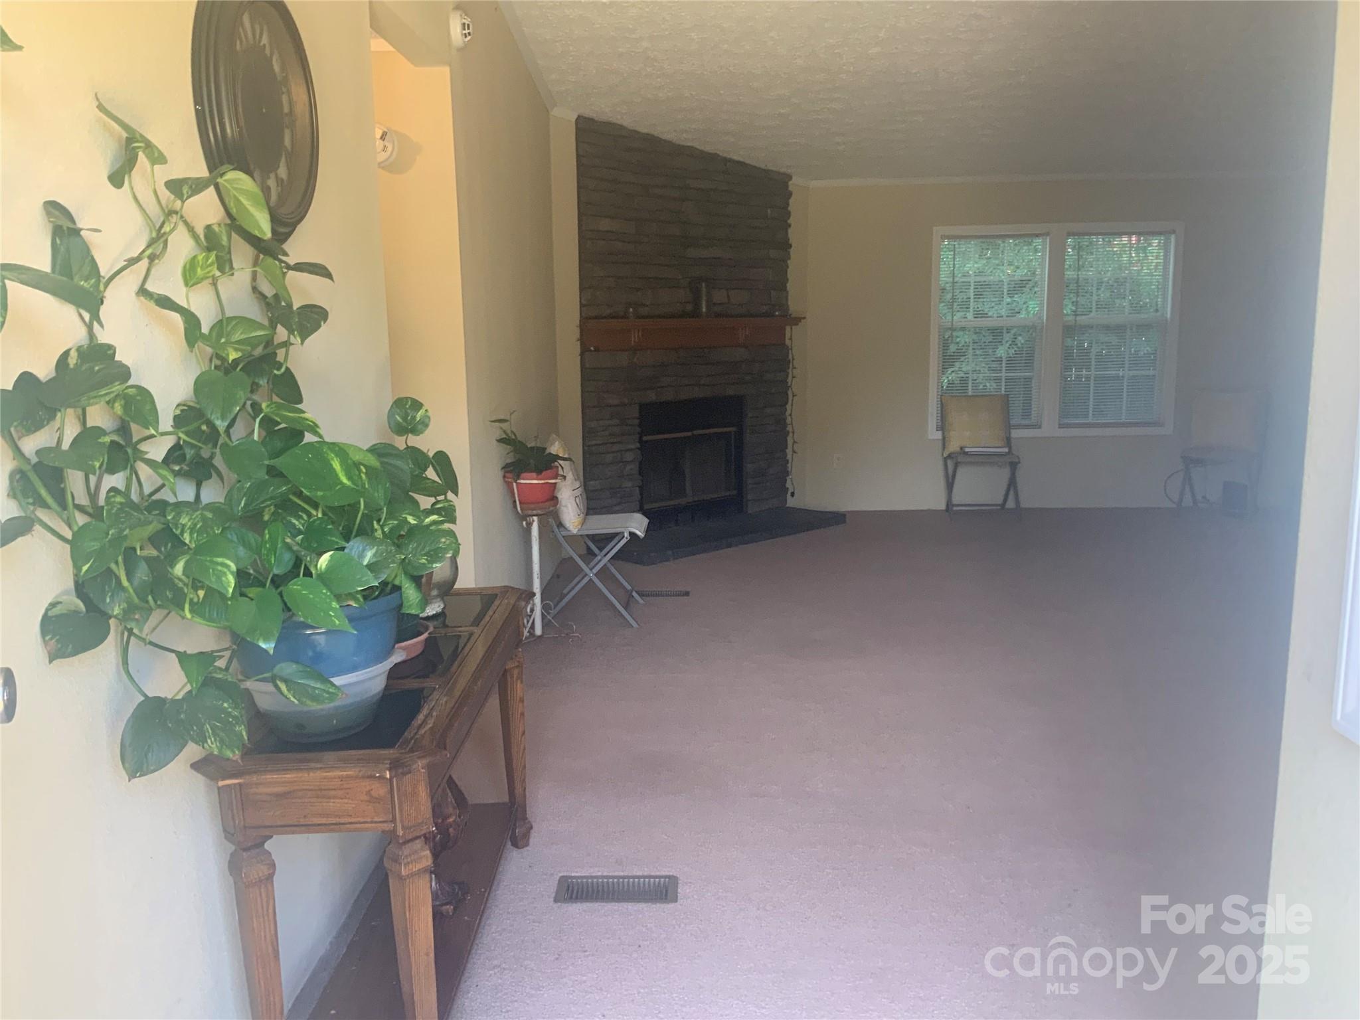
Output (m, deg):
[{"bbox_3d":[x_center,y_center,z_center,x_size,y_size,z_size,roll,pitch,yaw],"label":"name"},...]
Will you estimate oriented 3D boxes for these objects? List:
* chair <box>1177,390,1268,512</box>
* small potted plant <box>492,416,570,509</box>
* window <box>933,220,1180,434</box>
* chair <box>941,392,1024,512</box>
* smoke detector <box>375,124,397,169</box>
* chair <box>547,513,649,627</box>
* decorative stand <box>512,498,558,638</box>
[{"bbox_3d":[3.723,-0.386,7.791,0.480,0.830,0.480,5,11,33],"label":"chair"},{"bbox_3d":[-0.620,-0.198,4.819,0.310,0.410,0.330,-1,9,2],"label":"small potted plant"},{"bbox_3d":[2.617,-1.244,7.969,1.710,1.460,0.090,-1,9,2],"label":"window"},{"bbox_3d":[2.083,-0.374,7.871,0.480,0.830,0.470,-1,9,2],"label":"chair"},{"bbox_3d":[-1.047,-1.254,3.913,0.142,0.142,0.050,-1,9,2],"label":"smoke detector"},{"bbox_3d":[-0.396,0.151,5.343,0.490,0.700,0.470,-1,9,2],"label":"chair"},{"bbox_3d":[-0.611,0.246,4.948,0.220,0.650,0.230,-1,9,2],"label":"decorative stand"}]

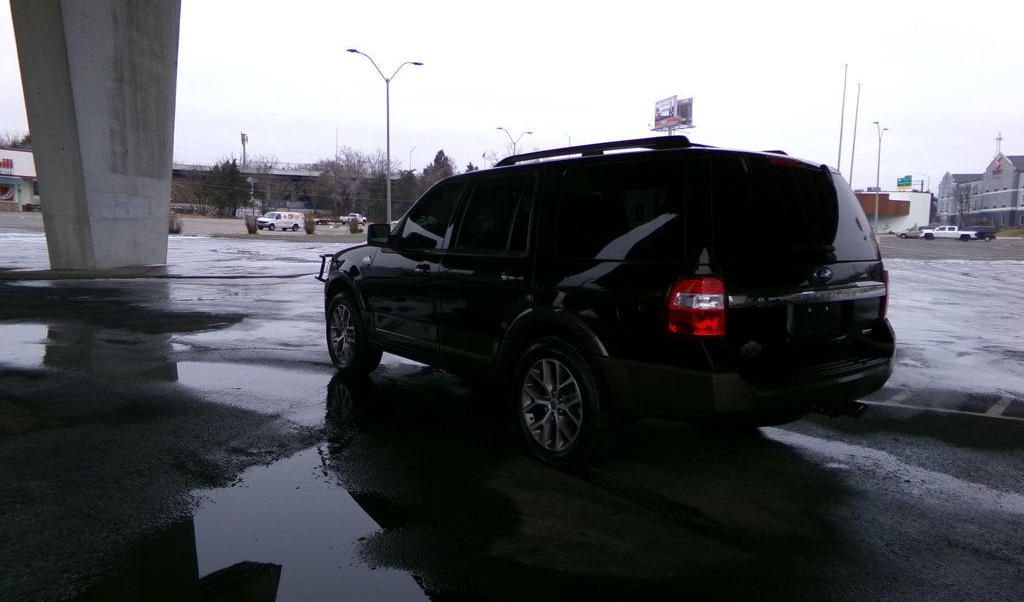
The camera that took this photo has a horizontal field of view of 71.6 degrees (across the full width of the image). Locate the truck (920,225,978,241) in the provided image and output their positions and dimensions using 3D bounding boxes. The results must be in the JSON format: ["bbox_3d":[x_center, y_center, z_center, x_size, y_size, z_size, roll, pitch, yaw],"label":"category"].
[{"bbox_3d":[54.163,-8.317,88.000,5.920,1.880,2.030,5,7,32],"label":"truck"}]

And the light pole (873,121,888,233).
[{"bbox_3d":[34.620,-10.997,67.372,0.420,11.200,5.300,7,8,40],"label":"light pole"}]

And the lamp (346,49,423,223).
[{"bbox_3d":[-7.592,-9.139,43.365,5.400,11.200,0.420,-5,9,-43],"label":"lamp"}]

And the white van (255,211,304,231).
[{"bbox_3d":[-25.345,-8.734,78.000,2.030,2.100,5.550,5,7,28],"label":"white van"}]

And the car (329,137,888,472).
[{"bbox_3d":[0.140,-0.160,6.021,2.100,1.970,5.380,-4,8,-37],"label":"car"}]

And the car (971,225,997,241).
[{"bbox_3d":[58.825,-8.540,90.500,4.950,1.820,1.970,5,8,33],"label":"car"}]

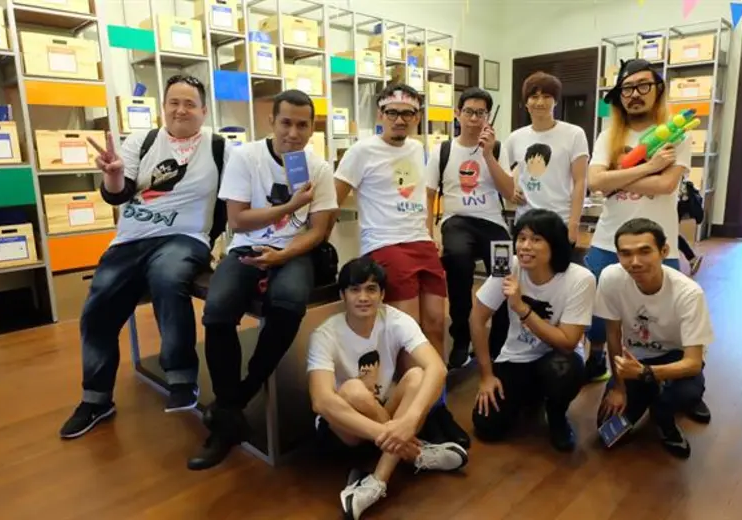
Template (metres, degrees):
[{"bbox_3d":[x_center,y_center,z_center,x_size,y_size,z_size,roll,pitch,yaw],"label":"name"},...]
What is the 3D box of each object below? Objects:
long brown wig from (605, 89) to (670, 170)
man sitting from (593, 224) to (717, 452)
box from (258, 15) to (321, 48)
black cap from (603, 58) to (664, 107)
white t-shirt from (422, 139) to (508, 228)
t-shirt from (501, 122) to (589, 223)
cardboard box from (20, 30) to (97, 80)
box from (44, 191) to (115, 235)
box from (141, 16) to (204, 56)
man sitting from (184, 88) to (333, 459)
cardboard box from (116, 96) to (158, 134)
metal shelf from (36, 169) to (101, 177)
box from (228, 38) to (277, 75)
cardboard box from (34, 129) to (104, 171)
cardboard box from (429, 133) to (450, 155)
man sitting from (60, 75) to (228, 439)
[{"bbox_3d":[1.320,-0.678,2.565,0.290,0.420,0.240,4,13,24],"label":"long brown wig"},{"bbox_3d":[1.298,0.292,2.417,0.570,0.980,0.600,5,13,29],"label":"man sitting"},{"bbox_3d":[-0.929,-2.523,5.875,0.485,0.285,0.450,-12,15,-44],"label":"box"},{"bbox_3d":[1.257,-0.850,2.489,0.240,0.190,0.260,4,13,24],"label":"black cap"},{"bbox_3d":[0.538,-0.430,2.960,0.460,0.520,0.290,0,11,7],"label":"white t-shirt"},{"bbox_3d":[0.993,-0.464,2.959,0.480,0.680,0.270,5,13,27],"label":"t-shirt"},{"bbox_3d":[-2.629,-1.643,4.310,0.518,0.312,0.460,-12,15,-44],"label":"cardboard box"},{"bbox_3d":[-2.584,-0.425,4.498,0.459,0.320,0.515,9,15,44],"label":"box"},{"bbox_3d":[-1.890,-2.087,4.940,0.413,0.303,0.400,-12,15,-44],"label":"box"},{"bbox_3d":[-0.437,0.069,2.228,0.600,1.537,0.660,1,12,12],"label":"man sitting"},{"bbox_3d":[-2.171,-1.293,4.713,0.372,0.316,0.310,9,15,44],"label":"cardboard box"},{"bbox_3d":[-2.622,-0.750,4.503,0.620,0.037,0.620,9,15,44],"label":"metal shelf"},{"bbox_3d":[-1.189,-2.037,5.355,0.343,0.302,0.305,10,16,44],"label":"box"},{"bbox_3d":[-2.592,-0.921,4.408,0.459,0.316,0.515,9,15,44],"label":"cardboard box"},{"bbox_3d":[0.810,-1.681,7.751,0.459,0.325,0.515,9,15,44],"label":"cardboard box"},{"bbox_3d":[-1.042,-0.031,2.529,0.720,1.638,0.680,1,12,12],"label":"man sitting"}]

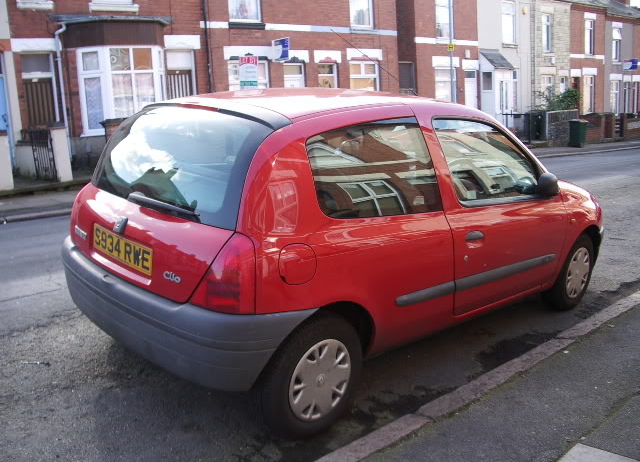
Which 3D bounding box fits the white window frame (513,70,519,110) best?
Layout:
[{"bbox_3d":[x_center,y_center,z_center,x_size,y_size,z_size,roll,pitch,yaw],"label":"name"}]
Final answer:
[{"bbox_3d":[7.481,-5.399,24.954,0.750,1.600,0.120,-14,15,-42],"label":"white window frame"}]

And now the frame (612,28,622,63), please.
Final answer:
[{"bbox_3d":[14.446,-9.047,31.476,0.850,1.600,0.120,-14,15,-42],"label":"frame"}]

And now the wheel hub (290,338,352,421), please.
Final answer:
[{"bbox_3d":[0.003,0.629,2.722,0.365,0.365,0.060,-11,18,-43],"label":"wheel hub"}]

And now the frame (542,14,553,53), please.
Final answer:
[{"bbox_3d":[9.274,-8.058,26.401,0.800,1.560,0.120,-14,15,-42],"label":"frame"}]

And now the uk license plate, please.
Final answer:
[{"bbox_3d":[-0.850,0.078,2.791,0.020,0.112,0.520,-6,15,-44],"label":"uk license plate"}]

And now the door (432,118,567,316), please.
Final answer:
[{"bbox_3d":[1.016,-0.119,3.630,1.290,1.070,0.250,-11,18,-43],"label":"door"}]

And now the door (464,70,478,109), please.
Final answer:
[{"bbox_3d":[5.376,-4.534,23.009,0.800,2.250,0.120,-14,15,-42],"label":"door"}]

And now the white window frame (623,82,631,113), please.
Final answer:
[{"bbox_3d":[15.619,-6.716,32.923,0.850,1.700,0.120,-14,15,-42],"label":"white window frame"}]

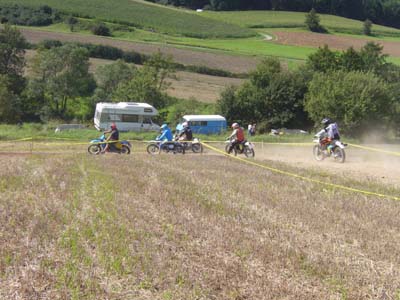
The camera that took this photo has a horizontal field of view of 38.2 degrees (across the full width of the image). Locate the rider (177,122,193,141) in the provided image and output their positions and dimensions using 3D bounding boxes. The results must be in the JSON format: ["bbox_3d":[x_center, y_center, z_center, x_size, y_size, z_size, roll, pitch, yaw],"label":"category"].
[{"bbox_3d":[-0.842,-0.778,31.000,0.850,1.400,0.600,1,3,12],"label":"rider"}]

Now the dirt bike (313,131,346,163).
[{"bbox_3d":[5.177,-0.060,23.100,0.800,1.130,2.080,-1,3,-24],"label":"dirt bike"}]

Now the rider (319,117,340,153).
[{"bbox_3d":[5.149,-0.556,23.100,0.660,1.380,0.780,-2,3,-28],"label":"rider"}]

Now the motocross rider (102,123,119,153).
[{"bbox_3d":[-4.477,-0.597,29.000,0.850,1.500,0.600,0,3,0],"label":"motocross rider"}]

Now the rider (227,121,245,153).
[{"bbox_3d":[1.687,-0.529,27.300,0.620,1.450,0.780,-3,4,-42],"label":"rider"}]

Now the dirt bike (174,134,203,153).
[{"bbox_3d":[-0.832,-0.349,31.000,2.080,1.100,0.800,1,3,10],"label":"dirt bike"}]

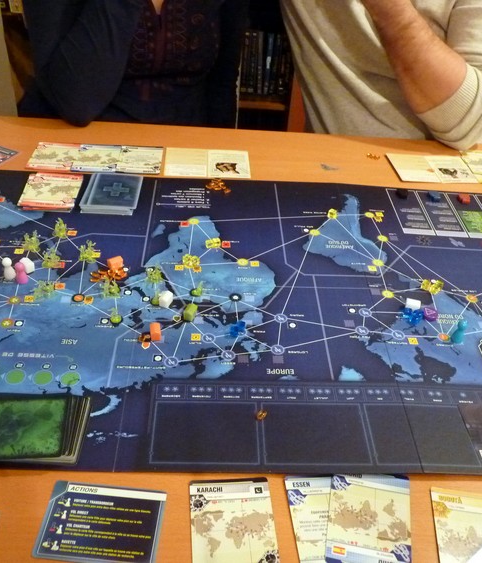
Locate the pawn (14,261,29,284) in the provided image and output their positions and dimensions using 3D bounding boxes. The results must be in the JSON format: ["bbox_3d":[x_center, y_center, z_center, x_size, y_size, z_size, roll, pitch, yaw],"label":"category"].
[{"bbox_3d":[-0.239,-0.010,0.636,0.013,0.024,0.013,2,39,-4],"label":"pawn"}]

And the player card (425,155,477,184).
[{"bbox_3d":[0.335,-0.178,0.928,0.063,0.002,0.088,0,39,-6],"label":"player card"}]

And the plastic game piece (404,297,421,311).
[{"bbox_3d":[0.192,0.026,0.650,0.015,0.012,0.010,12,40,9],"label":"plastic game piece"}]

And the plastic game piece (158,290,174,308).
[{"bbox_3d":[-0.080,0.020,0.629,0.011,0.011,0.014,16,40,13],"label":"plastic game piece"}]

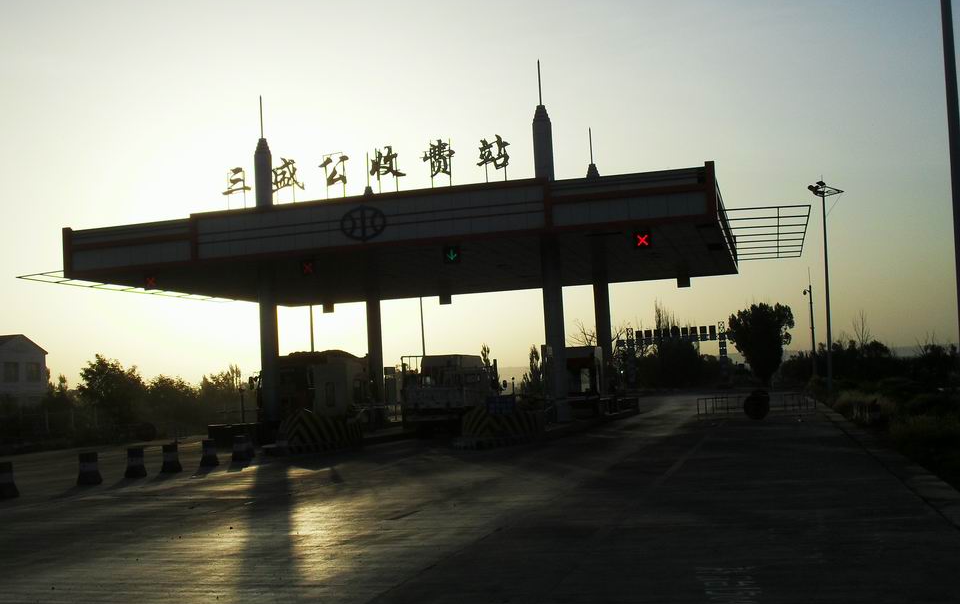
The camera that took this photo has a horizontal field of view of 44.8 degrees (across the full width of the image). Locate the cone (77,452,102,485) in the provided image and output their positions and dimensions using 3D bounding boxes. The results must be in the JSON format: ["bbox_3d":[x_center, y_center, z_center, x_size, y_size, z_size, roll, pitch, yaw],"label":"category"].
[{"bbox_3d":[-8.370,3.564,24.970,0.500,0.670,0.480,-2,-4,-19],"label":"cone"}]

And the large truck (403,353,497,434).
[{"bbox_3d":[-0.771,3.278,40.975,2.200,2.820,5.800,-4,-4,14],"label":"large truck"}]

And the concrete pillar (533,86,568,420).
[{"bbox_3d":[2.591,-1.488,42.922,0.720,11.950,0.720,-4,-4,14],"label":"concrete pillar"}]

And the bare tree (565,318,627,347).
[{"bbox_3d":[9.447,4.637,92.468,4.800,6.675,4.500,-4,-4,14],"label":"bare tree"}]

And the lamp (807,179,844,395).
[{"bbox_3d":[23.488,-0.965,78.828,2.400,14.353,2.200,-4,-4,14],"label":"lamp"}]

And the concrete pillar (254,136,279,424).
[{"bbox_3d":[-8.333,-0.585,45.693,0.700,11.700,0.700,-4,-4,14],"label":"concrete pillar"}]

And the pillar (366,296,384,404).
[{"bbox_3d":[-5.125,2.823,57.347,0.690,6.304,0.690,-4,-4,14],"label":"pillar"}]

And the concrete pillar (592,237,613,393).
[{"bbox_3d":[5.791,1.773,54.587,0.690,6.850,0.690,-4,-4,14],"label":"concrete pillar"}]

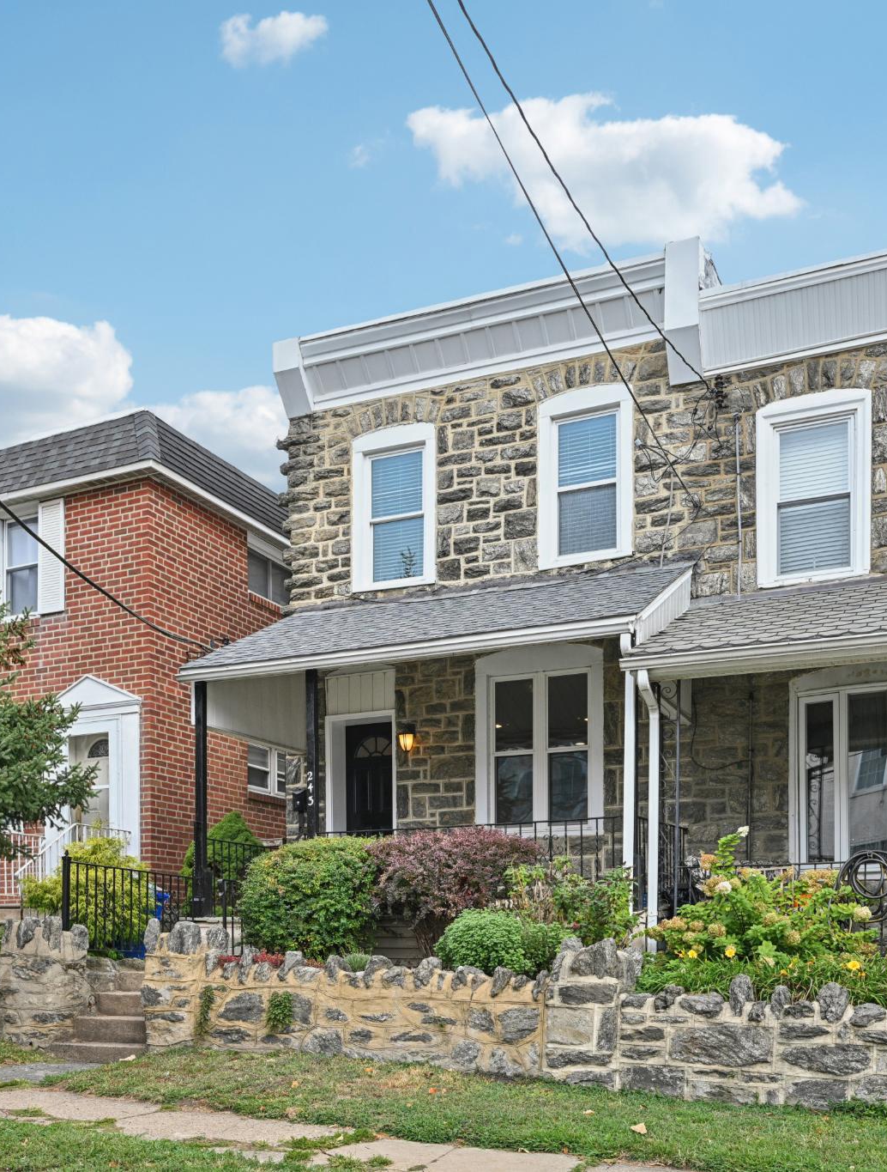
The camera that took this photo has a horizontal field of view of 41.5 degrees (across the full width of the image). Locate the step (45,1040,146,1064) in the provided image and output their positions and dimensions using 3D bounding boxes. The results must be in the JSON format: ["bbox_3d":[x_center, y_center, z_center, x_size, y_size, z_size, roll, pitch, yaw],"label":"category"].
[{"bbox_3d":[-2.413,3.400,8.545,0.900,0.160,0.320,-2,-6,25],"label":"step"}]

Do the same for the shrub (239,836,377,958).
[{"bbox_3d":[-1.097,2.539,9.500,1.080,1.020,0.950,-2,-6,25],"label":"shrub"}]

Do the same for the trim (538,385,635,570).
[{"bbox_3d":[1.542,-1.170,12.754,1.086,1.872,0.150,-4,-2,25],"label":"trim"}]

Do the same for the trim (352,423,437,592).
[{"bbox_3d":[-0.585,-0.881,13.753,1.117,1.873,0.150,-4,-2,25],"label":"trim"}]

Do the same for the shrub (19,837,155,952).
[{"bbox_3d":[-3.407,2.967,11.200,1.200,1.120,1.050,-2,-6,25],"label":"shrub"}]

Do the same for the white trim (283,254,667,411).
[{"bbox_3d":[0.276,-2.762,13.150,4.594,0.870,0.400,-8,-3,25],"label":"white trim"}]

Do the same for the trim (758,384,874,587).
[{"bbox_3d":[3.704,-0.958,11.739,1.099,1.883,0.150,-4,-2,25],"label":"trim"}]

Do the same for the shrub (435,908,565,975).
[{"bbox_3d":[0.387,2.453,8.050,0.880,0.520,0.750,-2,-6,25],"label":"shrub"}]

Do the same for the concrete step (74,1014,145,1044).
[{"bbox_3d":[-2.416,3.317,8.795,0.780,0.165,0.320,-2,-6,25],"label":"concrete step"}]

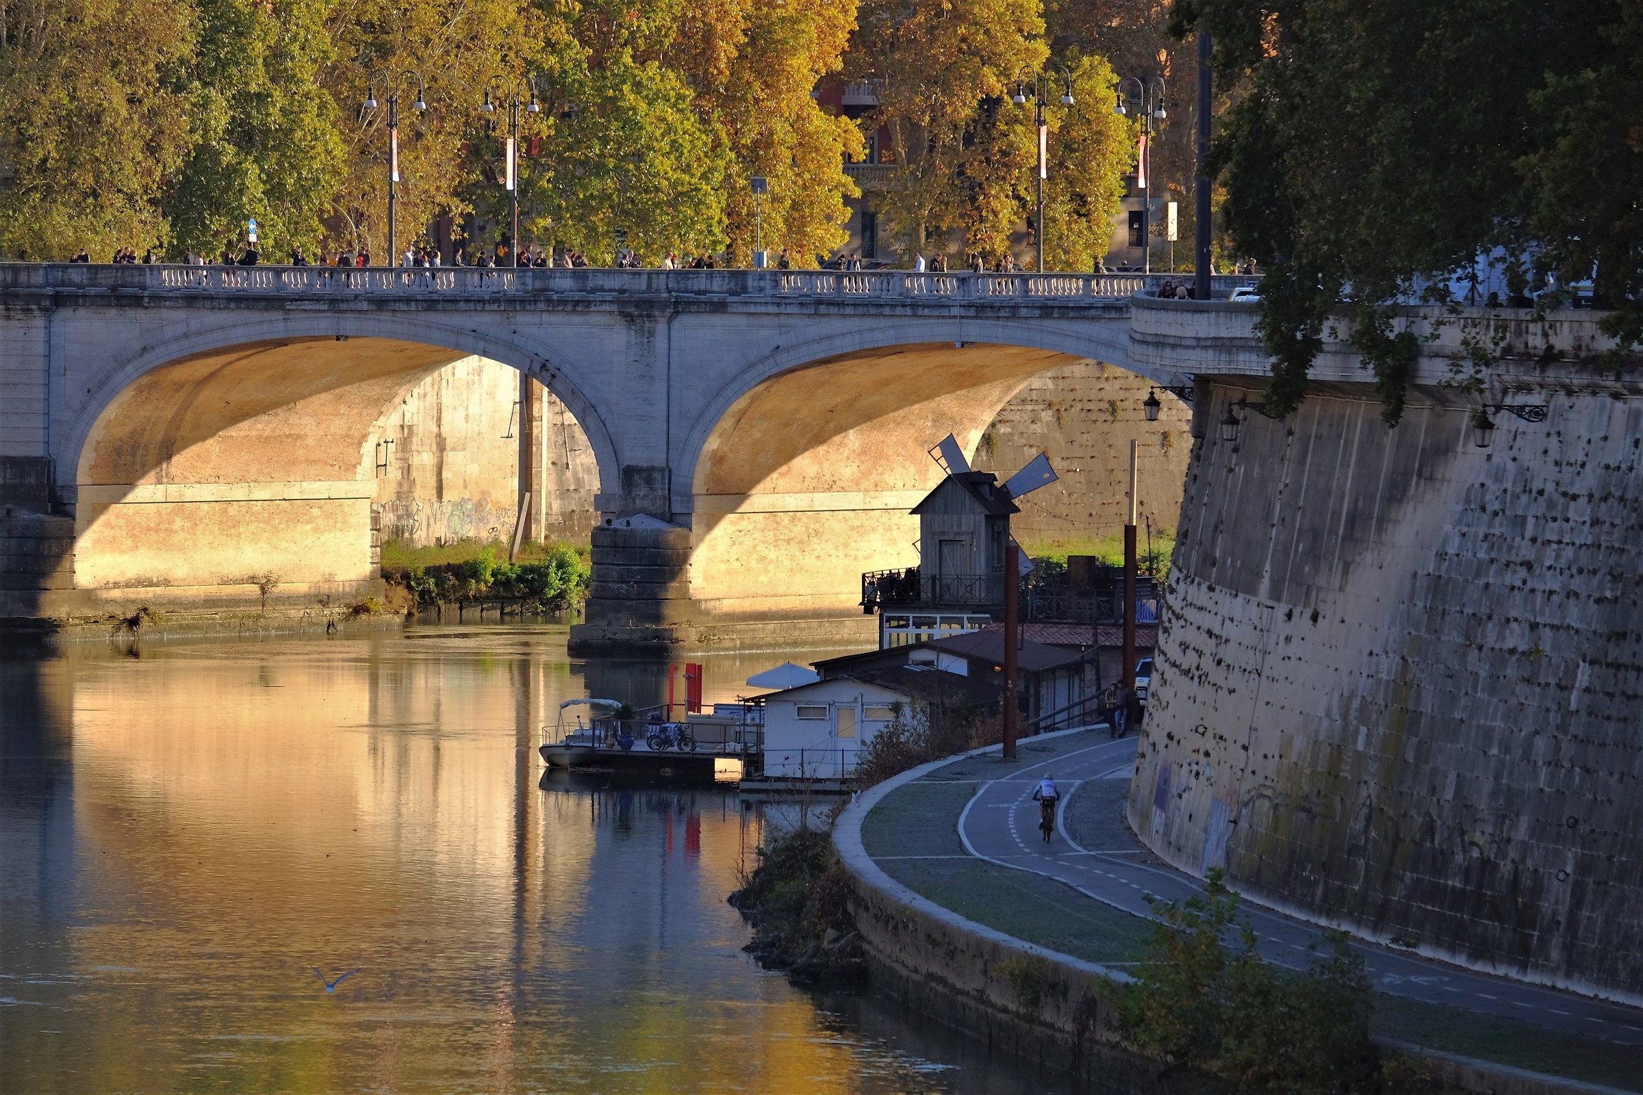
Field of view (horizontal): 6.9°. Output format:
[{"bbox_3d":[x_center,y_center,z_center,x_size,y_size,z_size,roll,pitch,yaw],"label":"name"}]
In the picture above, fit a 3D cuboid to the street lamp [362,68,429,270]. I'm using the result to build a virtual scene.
[{"bbox_3d":[-17.592,-15.162,566.000,2.650,9.200,0.900,1,1,30],"label":"street lamp"}]

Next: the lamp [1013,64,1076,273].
[{"bbox_3d":[8.913,-14.622,547.000,2.650,9.200,0.900,1,1,30],"label":"lamp"}]

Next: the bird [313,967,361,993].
[{"bbox_3d":[-9.214,8.218,260.000,0.950,0.450,0.450,0,1,-25],"label":"bird"}]

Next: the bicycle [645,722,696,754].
[{"bbox_3d":[-4.598,5.844,421.000,1.620,0.980,0.550,1,1,26],"label":"bicycle"}]

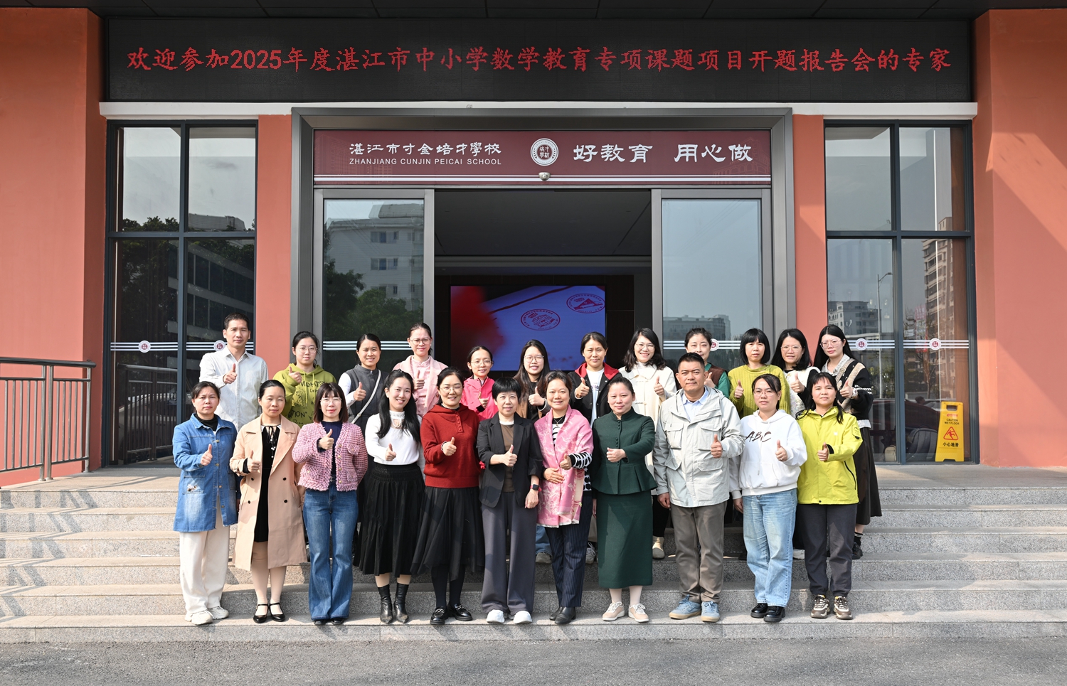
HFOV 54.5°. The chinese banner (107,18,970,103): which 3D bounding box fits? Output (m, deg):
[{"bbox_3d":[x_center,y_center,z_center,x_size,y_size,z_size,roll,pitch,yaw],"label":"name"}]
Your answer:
[{"bbox_3d":[0.084,-2.844,10.504,8.712,0.859,0.120,0,-3,-1],"label":"chinese banner"}]

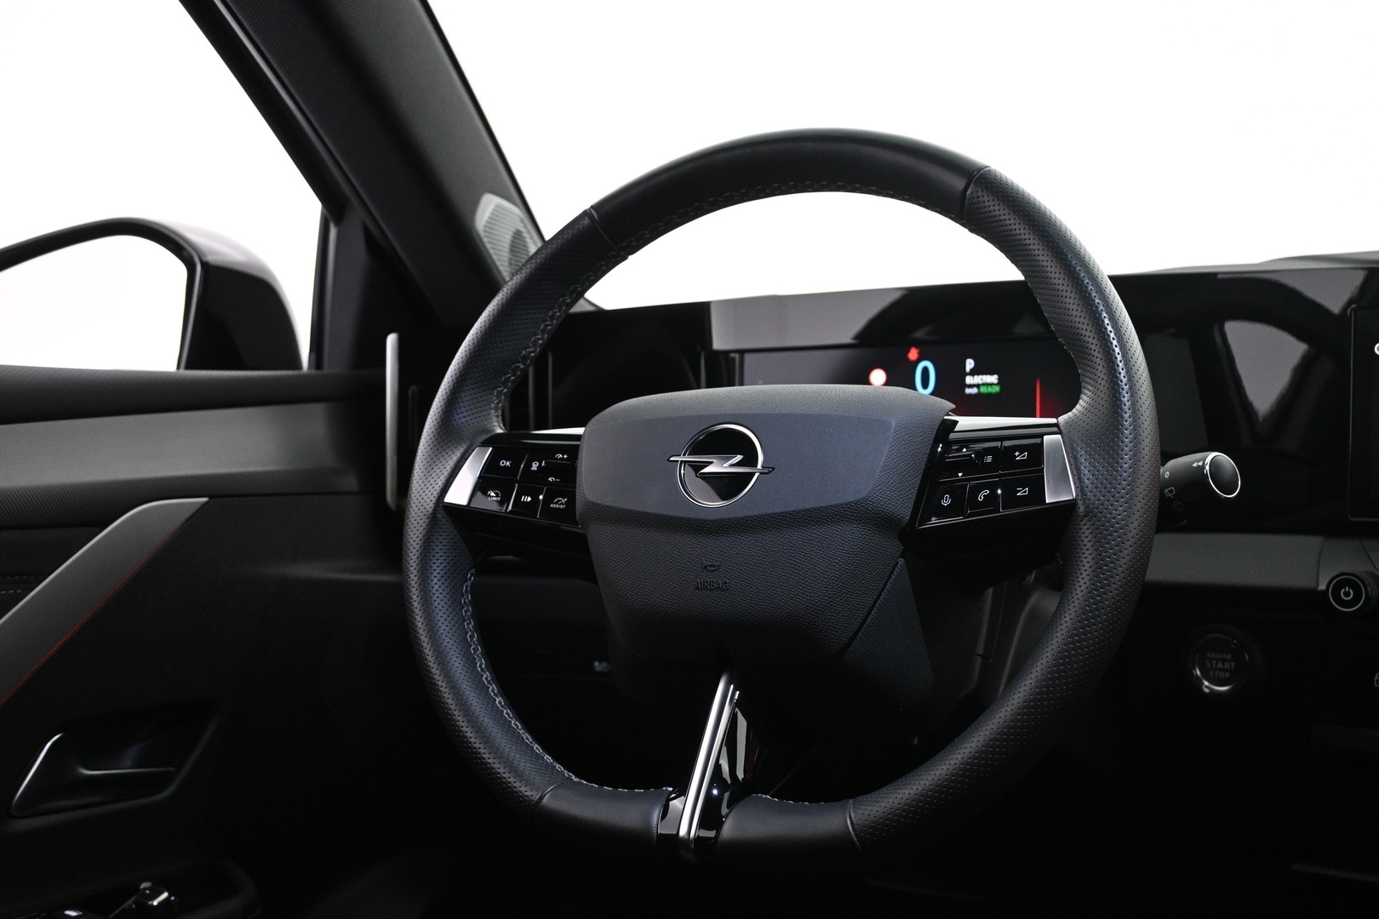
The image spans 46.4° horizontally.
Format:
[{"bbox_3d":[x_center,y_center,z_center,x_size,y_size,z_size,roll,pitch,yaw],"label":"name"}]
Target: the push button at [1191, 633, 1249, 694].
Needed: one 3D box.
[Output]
[{"bbox_3d":[0.285,0.109,0.862,0.031,0.033,0.014,0,0,28],"label":"push button"}]

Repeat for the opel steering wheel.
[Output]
[{"bbox_3d":[0.034,0.010,0.758,0.370,0.359,0.095,-1,-21,25],"label":"opel steering wheel"}]

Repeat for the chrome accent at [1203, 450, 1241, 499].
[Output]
[{"bbox_3d":[0.247,0.007,0.745,0.023,0.024,0.008,-1,-22,-30],"label":"chrome accent"}]

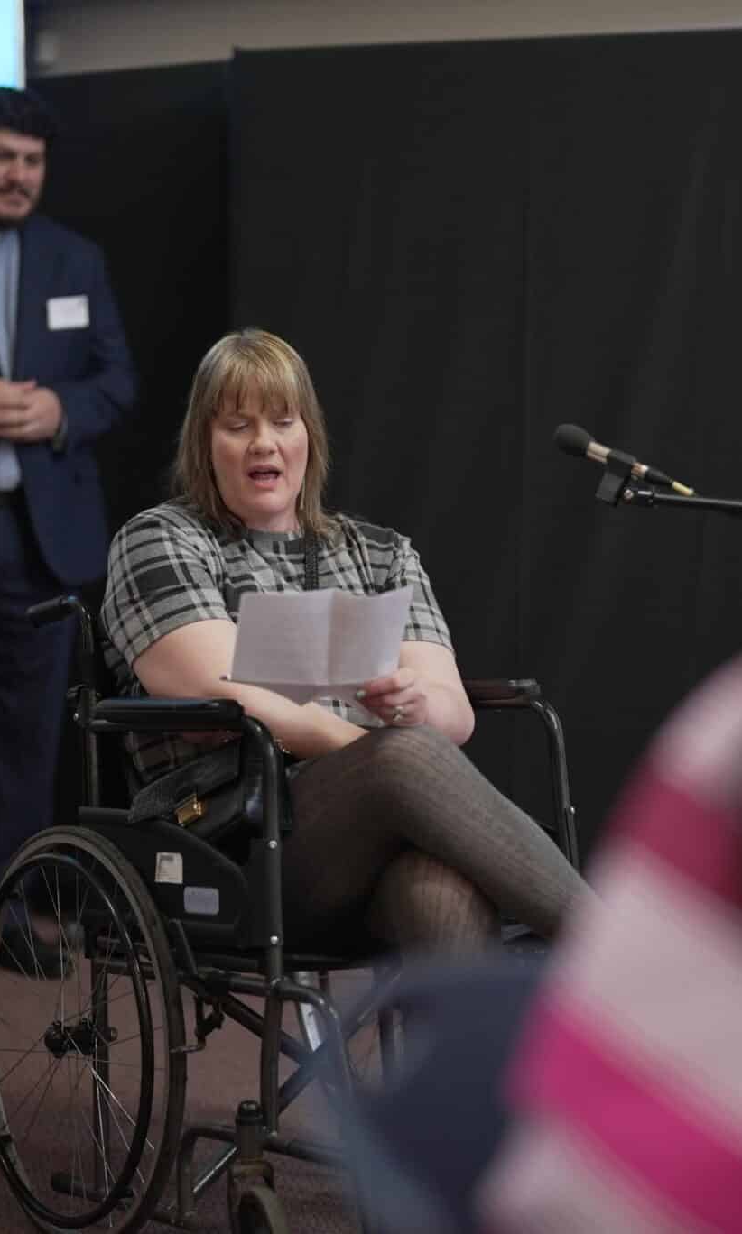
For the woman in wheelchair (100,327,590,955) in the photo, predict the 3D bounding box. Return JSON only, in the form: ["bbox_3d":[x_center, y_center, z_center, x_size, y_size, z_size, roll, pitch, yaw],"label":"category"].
[{"bbox_3d":[0.015,0.209,3.504,0.580,1.190,0.780,-2,5,-35],"label":"woman in wheelchair"}]

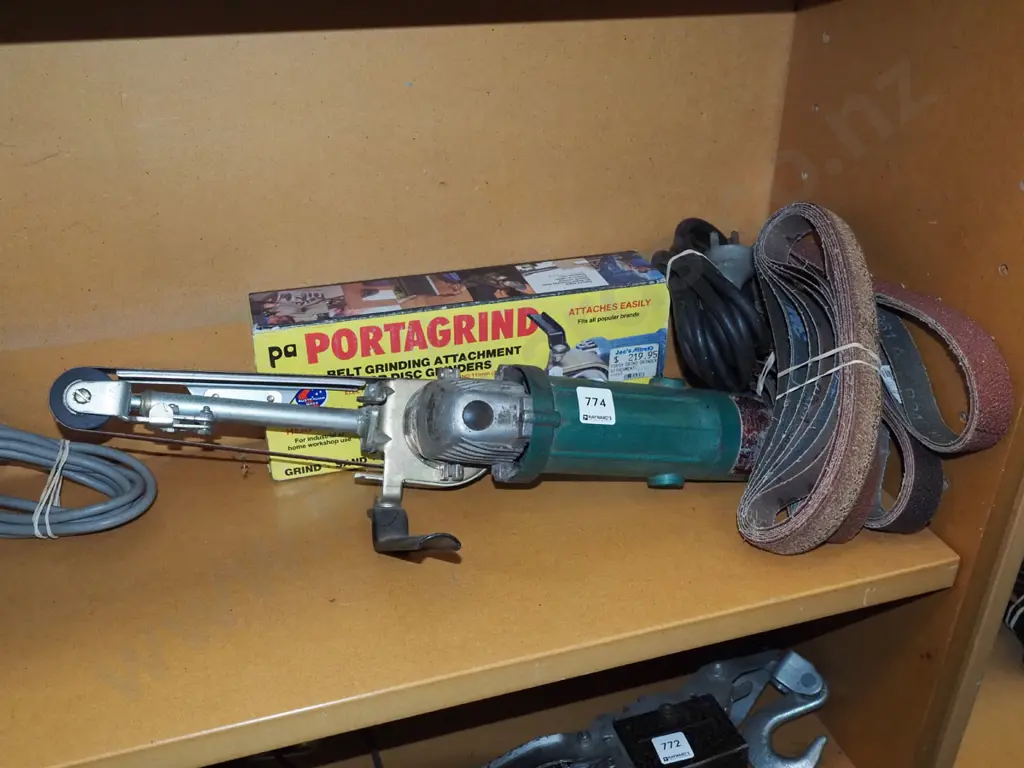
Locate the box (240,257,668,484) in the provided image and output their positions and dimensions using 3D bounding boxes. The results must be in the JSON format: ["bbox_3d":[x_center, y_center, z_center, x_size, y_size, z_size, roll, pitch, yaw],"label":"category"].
[{"bbox_3d":[-0.036,-0.018,0.727,0.305,0.122,0.062,-8,29,-16],"label":"box"}]

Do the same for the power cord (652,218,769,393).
[{"bbox_3d":[0.164,-0.057,0.754,0.093,0.144,0.082,-8,29,-16],"label":"power cord"}]

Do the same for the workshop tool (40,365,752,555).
[{"bbox_3d":[-0.054,0.045,0.629,0.479,0.130,0.103,6,-18,-15],"label":"workshop tool"}]

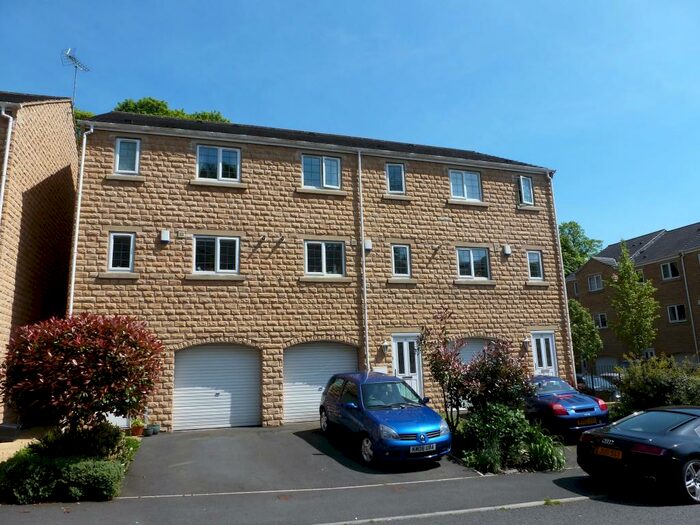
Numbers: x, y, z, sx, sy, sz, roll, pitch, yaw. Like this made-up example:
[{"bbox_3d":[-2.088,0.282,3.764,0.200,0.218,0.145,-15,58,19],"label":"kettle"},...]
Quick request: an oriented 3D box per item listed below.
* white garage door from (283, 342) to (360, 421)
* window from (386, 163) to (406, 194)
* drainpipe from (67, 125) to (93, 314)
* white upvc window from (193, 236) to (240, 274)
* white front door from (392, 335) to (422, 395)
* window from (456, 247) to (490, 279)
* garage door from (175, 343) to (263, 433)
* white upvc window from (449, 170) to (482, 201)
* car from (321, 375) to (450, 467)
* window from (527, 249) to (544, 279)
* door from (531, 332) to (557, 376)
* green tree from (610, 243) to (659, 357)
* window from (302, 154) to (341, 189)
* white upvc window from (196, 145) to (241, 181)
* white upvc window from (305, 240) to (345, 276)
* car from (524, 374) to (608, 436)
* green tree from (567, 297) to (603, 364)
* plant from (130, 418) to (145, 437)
[{"bbox_3d":[-0.771,3.293,13.528,2.200,2.170,0.080,2,-12,-17],"label":"white garage door"},{"bbox_3d":[1.462,-2.638,15.466,0.590,0.990,0.100,2,-12,-17],"label":"window"},{"bbox_3d":[-6.801,0.177,12.095,0.250,8.000,0.200,2,-12,-17],"label":"drainpipe"},{"bbox_3d":[-3.666,-0.191,13.366,1.200,1.010,0.100,2,-12,-17],"label":"white upvc window"},{"bbox_3d":[1.709,3.145,14.204,0.910,2.100,0.100,2,-10,-17],"label":"white front door"},{"bbox_3d":[3.933,0.043,15.450,1.153,0.999,0.100,2,-10,-17],"label":"window"},{"bbox_3d":[-3.429,3.210,12.735,2.200,2.170,0.080,2,-12,-17],"label":"garage door"},{"bbox_3d":[3.797,-2.509,15.847,1.142,0.975,0.100,2,-10,-17],"label":"white upvc window"},{"bbox_3d":[0.600,3.168,10.329,1.680,1.420,3.810,2,-6,-22],"label":"car"},{"bbox_3d":[6.164,0.112,16.150,0.558,0.999,0.100,2,-10,-17],"label":"window"},{"bbox_3d":[6.312,3.289,15.648,0.910,2.100,0.100,2,-10,-17],"label":"door"},{"bbox_3d":[11.685,2.277,19.989,2.150,6.080,2.150,2,-12,-17],"label":"green tree"},{"bbox_3d":[-0.836,-2.654,14.394,1.187,0.975,0.100,2,-10,-17],"label":"window"},{"bbox_3d":[-3.650,-2.742,13.511,1.166,0.975,0.100,2,-10,-17],"label":"white upvc window"},{"bbox_3d":[-0.732,-0.099,14.241,1.180,1.010,0.100,2,-12,-17],"label":"white upvc window"},{"bbox_3d":[4.965,3.626,12.875,1.700,1.240,3.880,1,-6,-13],"label":"car"},{"bbox_3d":[9.267,3.357,18.937,1.350,3.801,1.350,2,-10,-17],"label":"green tree"},{"bbox_3d":[-5.087,3.954,11.629,0.340,0.460,0.340,2,-12,-17],"label":"plant"}]

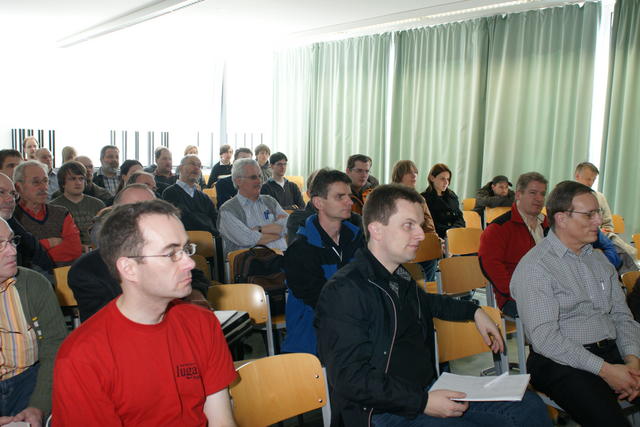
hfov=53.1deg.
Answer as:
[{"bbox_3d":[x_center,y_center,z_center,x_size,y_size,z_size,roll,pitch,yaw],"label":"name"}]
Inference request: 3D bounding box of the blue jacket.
[{"bbox_3d":[0.088,0.351,3.003,0.520,0.680,0.400,-6,11,-40],"label":"blue jacket"}]

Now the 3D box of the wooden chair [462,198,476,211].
[{"bbox_3d":[1.779,0.277,6.618,0.430,0.830,0.500,-4,10,-35],"label":"wooden chair"}]

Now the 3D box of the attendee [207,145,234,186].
[{"bbox_3d":[-1.064,-0.224,7.959,0.500,1.300,0.800,-4,10,-35],"label":"attendee"}]

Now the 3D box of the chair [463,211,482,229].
[{"bbox_3d":[1.413,0.422,5.516,0.430,0.830,0.500,-4,10,-35],"label":"chair"}]

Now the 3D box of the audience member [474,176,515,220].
[{"bbox_3d":[1.738,0.090,6.700,0.520,1.050,0.800,-4,10,-33],"label":"audience member"}]

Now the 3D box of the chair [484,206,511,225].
[{"bbox_3d":[1.816,0.383,5.872,0.430,0.830,0.500,-4,10,-35],"label":"chair"}]

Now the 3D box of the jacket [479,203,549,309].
[{"bbox_3d":[1.115,0.285,3.546,0.520,0.630,0.400,-6,11,-40],"label":"jacket"}]

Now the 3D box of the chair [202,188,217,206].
[{"bbox_3d":[-1.173,0.199,6.611,0.430,0.830,0.500,-4,10,-35],"label":"chair"}]

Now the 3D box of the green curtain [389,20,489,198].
[{"bbox_3d":[1.506,-1.098,8.703,0.160,2.800,1.795,-4,10,-35],"label":"green curtain"}]

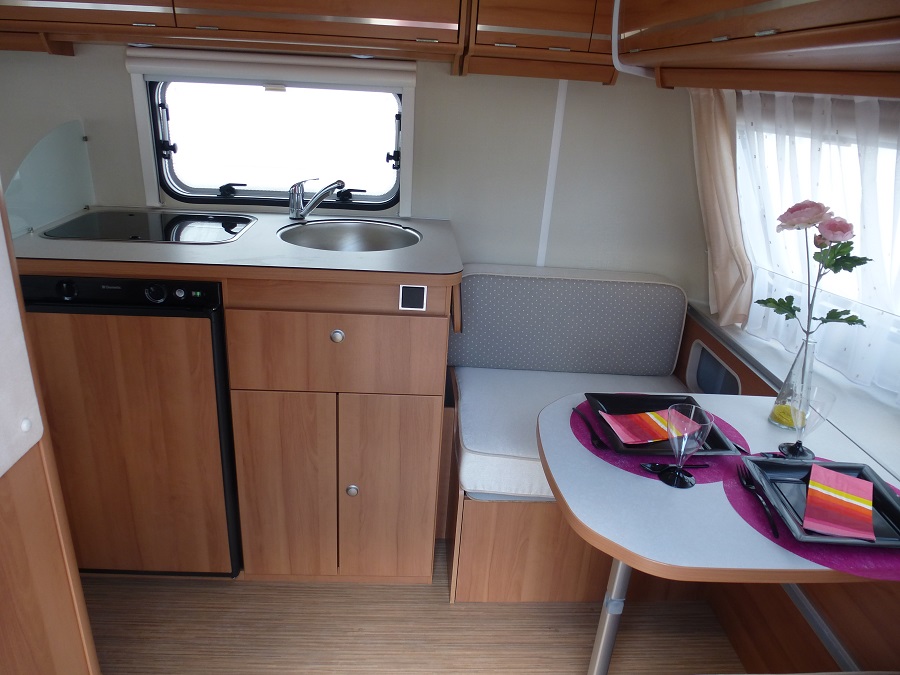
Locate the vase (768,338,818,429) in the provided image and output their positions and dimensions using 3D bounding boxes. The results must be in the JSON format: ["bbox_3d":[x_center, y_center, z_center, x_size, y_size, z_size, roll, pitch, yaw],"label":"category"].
[{"bbox_3d":[0.673,0.085,1.203,0.071,0.172,0.071,2,21,-4],"label":"vase"}]

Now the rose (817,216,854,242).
[{"bbox_3d":[0.677,-0.188,1.095,0.063,0.043,0.060,2,21,-4],"label":"rose"}]

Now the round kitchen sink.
[{"bbox_3d":[-0.271,-0.219,1.716,0.390,0.135,0.390,2,21,-4],"label":"round kitchen sink"}]

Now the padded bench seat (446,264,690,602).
[{"bbox_3d":[0.364,0.250,1.845,0.715,0.772,0.650,2,21,-4],"label":"padded bench seat"}]

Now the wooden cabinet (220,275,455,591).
[{"bbox_3d":[-0.291,0.169,1.823,0.508,0.869,0.570,2,21,-4],"label":"wooden cabinet"}]

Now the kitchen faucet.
[{"bbox_3d":[-0.379,-0.393,1.784,0.225,0.132,0.050,19,27,35],"label":"kitchen faucet"}]

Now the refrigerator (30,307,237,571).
[{"bbox_3d":[-0.788,0.178,1.764,0.486,0.807,0.520,2,21,-4],"label":"refrigerator"}]

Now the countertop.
[{"bbox_3d":[-0.512,-0.252,1.633,1.068,0.035,0.604,2,21,-4],"label":"countertop"}]

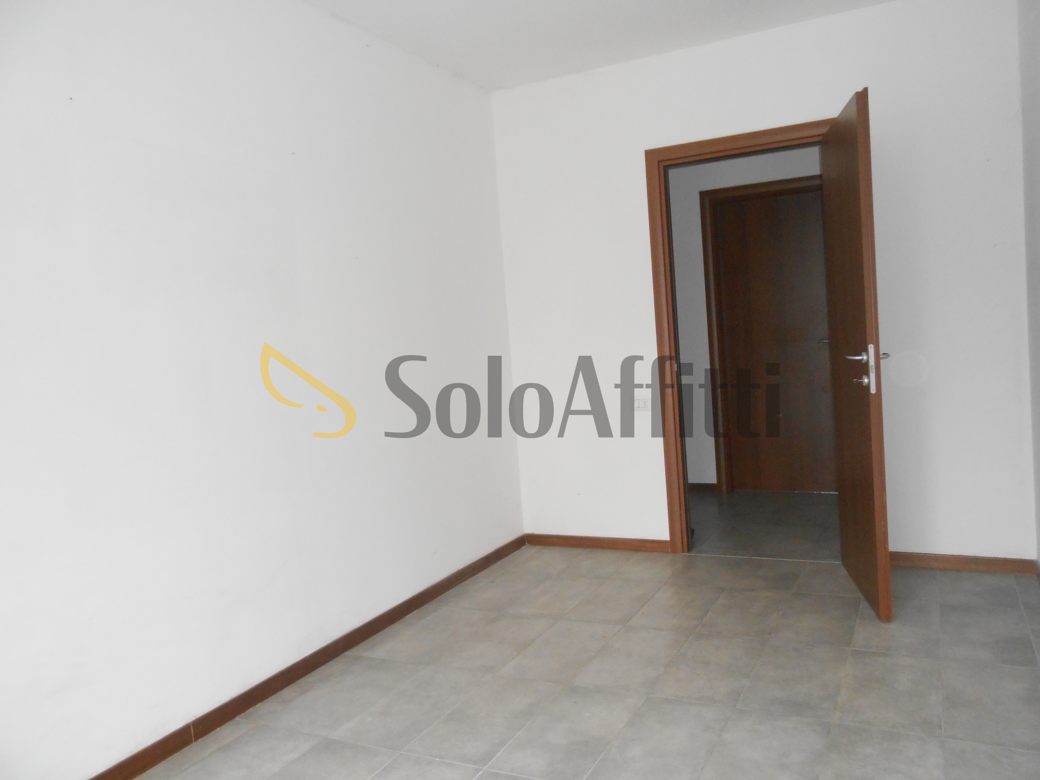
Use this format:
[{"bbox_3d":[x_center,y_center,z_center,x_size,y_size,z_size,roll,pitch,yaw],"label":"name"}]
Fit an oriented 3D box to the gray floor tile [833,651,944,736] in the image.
[{"bbox_3d":[1.221,0.983,2.564,0.298,0.010,0.593,-3,4,28],"label":"gray floor tile"}]

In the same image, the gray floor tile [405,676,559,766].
[{"bbox_3d":[-0.098,1.091,2.609,0.299,0.010,0.598,-3,4,27],"label":"gray floor tile"}]

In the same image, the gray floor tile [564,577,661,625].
[{"bbox_3d":[0.443,0.983,3.638,0.298,0.010,0.593,-3,4,28],"label":"gray floor tile"}]

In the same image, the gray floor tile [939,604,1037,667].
[{"bbox_3d":[1.755,0.919,2.951,0.298,0.010,0.593,-3,4,28],"label":"gray floor tile"}]

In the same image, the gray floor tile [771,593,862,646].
[{"bbox_3d":[1.230,0.945,3.226,0.298,0.010,0.593,-3,4,28],"label":"gray floor tile"}]

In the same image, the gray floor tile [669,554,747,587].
[{"bbox_3d":[0.960,0.923,3.991,0.298,0.010,0.516,-3,4,28],"label":"gray floor tile"}]

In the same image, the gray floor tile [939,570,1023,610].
[{"bbox_3d":[2.051,0.895,3.520,0.300,0.010,0.522,-3,4,27],"label":"gray floor tile"}]

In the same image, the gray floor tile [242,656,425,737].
[{"bbox_3d":[-0.628,1.116,2.885,0.299,0.010,0.598,-3,4,27],"label":"gray floor tile"}]

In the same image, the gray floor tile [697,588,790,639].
[{"bbox_3d":[0.968,0.957,3.363,0.298,0.010,0.593,-3,4,28],"label":"gray floor tile"}]

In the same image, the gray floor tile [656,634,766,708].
[{"bbox_3d":[0.696,1.008,2.839,0.298,0.010,0.593,-3,4,28],"label":"gray floor tile"}]

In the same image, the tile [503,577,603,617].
[{"bbox_3d":[0.187,1.014,3.855,0.300,0.010,0.601,-3,4,27],"label":"tile"}]

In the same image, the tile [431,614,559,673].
[{"bbox_3d":[-0.088,1.066,3.320,0.300,0.010,0.601,-3,4,27],"label":"tile"}]

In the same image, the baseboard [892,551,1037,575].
[{"bbox_3d":[2.013,0.815,3.686,0.707,0.074,0.013,-3,4,28],"label":"baseboard"}]

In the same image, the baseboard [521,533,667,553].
[{"bbox_3d":[0.433,0.890,4.551,0.923,0.073,0.013,-3,4,28],"label":"baseboard"}]

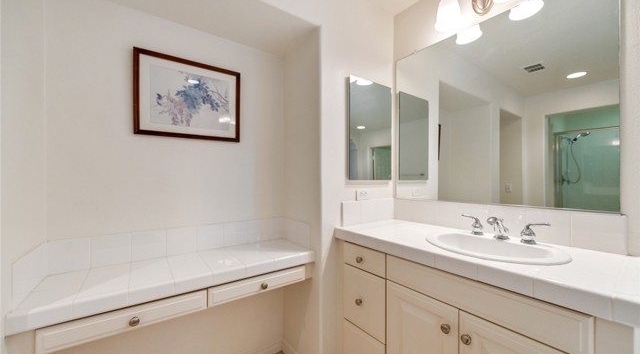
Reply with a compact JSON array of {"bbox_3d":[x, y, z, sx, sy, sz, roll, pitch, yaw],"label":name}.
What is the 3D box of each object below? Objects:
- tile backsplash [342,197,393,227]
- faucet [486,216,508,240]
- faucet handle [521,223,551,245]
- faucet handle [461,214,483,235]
[{"bbox_3d":[0.336,0.232,1.680,0.488,0.152,0.018,0,0,-36],"label":"tile backsplash"},{"bbox_3d":[0.835,0.241,1.167,0.152,0.107,0.055,0,0,-36],"label":"faucet"},{"bbox_3d":[0.941,0.246,1.082,0.053,0.088,0.100,0,0,-37],"label":"faucet handle"},{"bbox_3d":[0.786,0.247,1.285,0.053,0.088,0.100,0,0,-37],"label":"faucet handle"}]

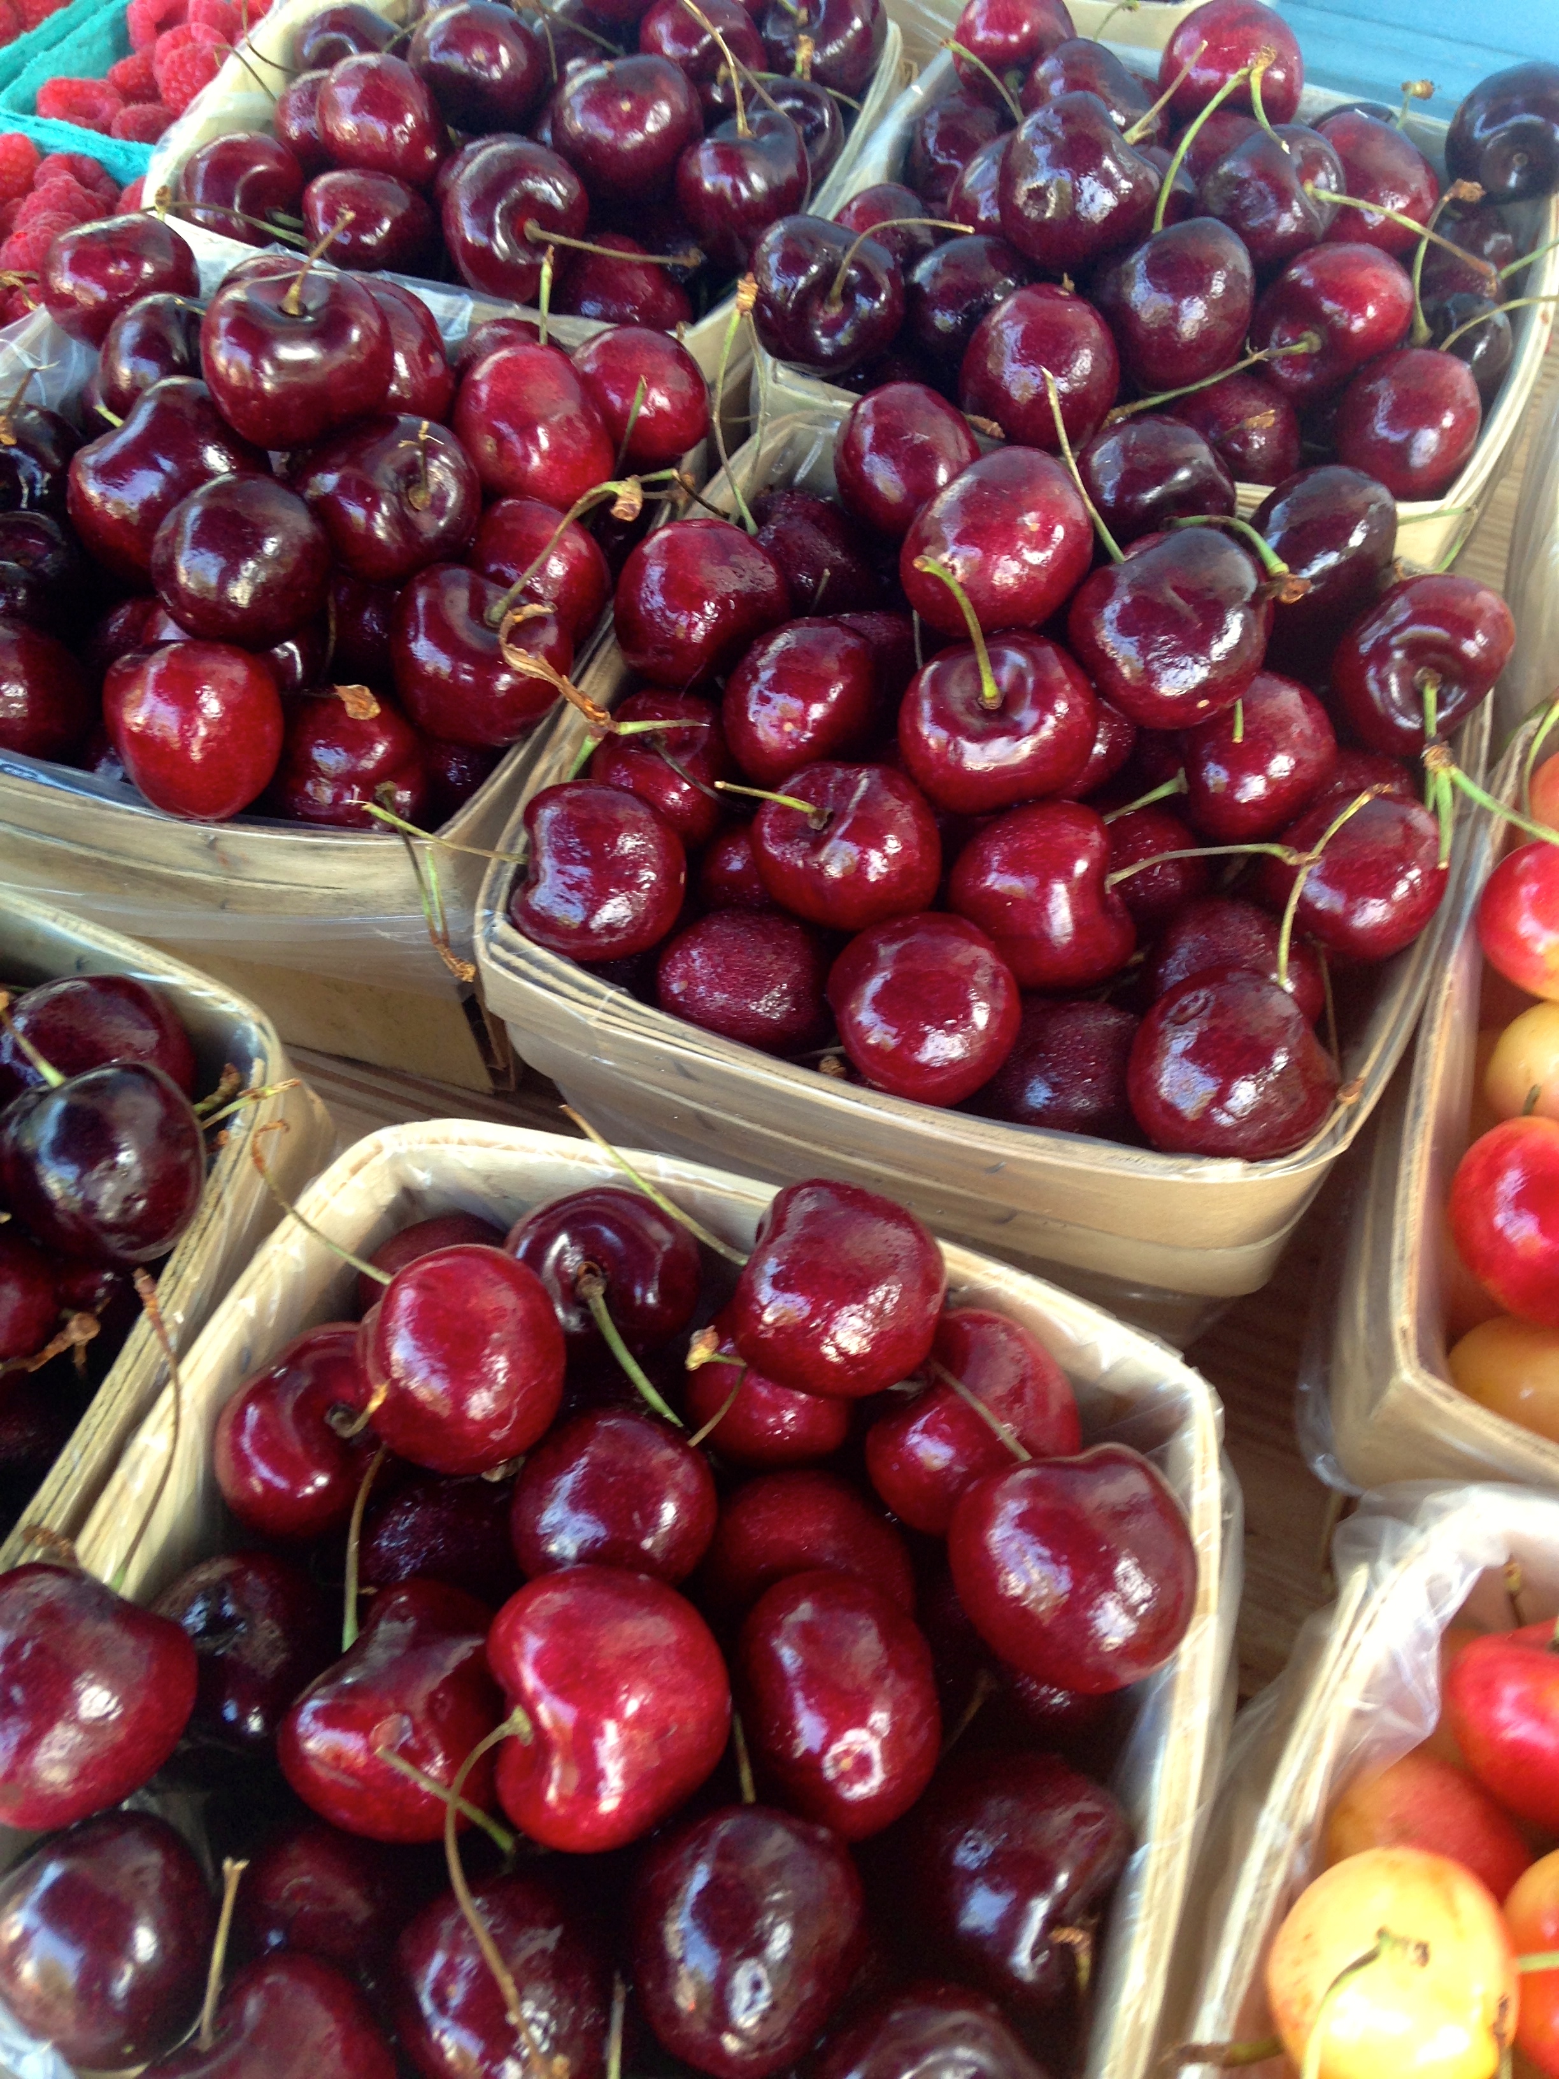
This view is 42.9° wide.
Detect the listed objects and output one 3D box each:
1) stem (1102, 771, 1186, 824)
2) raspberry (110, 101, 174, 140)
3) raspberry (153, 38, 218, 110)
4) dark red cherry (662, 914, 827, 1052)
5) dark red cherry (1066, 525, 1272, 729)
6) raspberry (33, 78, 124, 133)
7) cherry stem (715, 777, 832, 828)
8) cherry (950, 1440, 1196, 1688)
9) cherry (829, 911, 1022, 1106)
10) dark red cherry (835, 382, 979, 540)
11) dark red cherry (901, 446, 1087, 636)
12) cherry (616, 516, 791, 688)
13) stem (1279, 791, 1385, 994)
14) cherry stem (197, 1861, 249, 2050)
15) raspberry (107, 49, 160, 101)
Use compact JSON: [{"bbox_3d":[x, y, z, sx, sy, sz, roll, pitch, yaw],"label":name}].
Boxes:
[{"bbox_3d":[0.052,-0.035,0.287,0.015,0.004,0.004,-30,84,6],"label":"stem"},{"bbox_3d":[-0.148,-0.212,0.460,0.018,0.018,0.018,0,53,0],"label":"raspberry"},{"bbox_3d":[-0.130,-0.212,0.438,0.017,0.018,0.017,-4,57,0],"label":"raspberry"},{"bbox_3d":[-0.005,-0.008,0.280,0.025,0.022,0.024,0,53,0],"label":"dark red cherry"},{"bbox_3d":[0.055,-0.059,0.281,0.028,0.026,0.026,-4,57,0],"label":"dark red cherry"},{"bbox_3d":[-0.156,-0.207,0.440,0.018,0.017,0.018,-4,57,0],"label":"raspberry"},{"bbox_3d":[-0.001,-0.032,0.263,0.018,0.003,0.002,11,51,-28],"label":"cherry stem"},{"bbox_3d":[0.032,0.058,0.219,0.028,0.025,0.026,6,99,0],"label":"cherry"},{"bbox_3d":[0.019,-0.004,0.267,0.026,0.025,0.025,-4,57,0],"label":"cherry"},{"bbox_3d":[0.021,-0.093,0.322,0.025,0.025,0.025,-2,57,3],"label":"dark red cherry"},{"bbox_3d":[0.032,-0.073,0.292,0.026,0.025,0.027,-1,102,-6],"label":"dark red cherry"},{"bbox_3d":[-0.012,-0.067,0.302,0.026,0.025,0.025,0,41,0],"label":"cherry"},{"bbox_3d":[0.073,-0.021,0.267,0.006,0.003,0.031,26,104,0],"label":"stem"},{"bbox_3d":[-0.058,0.096,0.206,0.003,0.031,0.002,18,26,8],"label":"cherry stem"},{"bbox_3d":[-0.146,-0.218,0.450,0.015,0.016,0.015,-17,58,-6],"label":"raspberry"}]

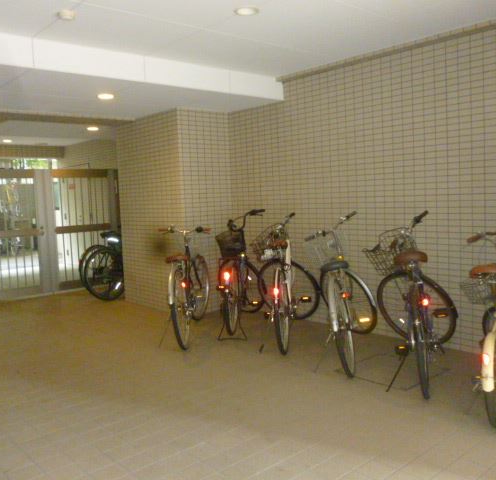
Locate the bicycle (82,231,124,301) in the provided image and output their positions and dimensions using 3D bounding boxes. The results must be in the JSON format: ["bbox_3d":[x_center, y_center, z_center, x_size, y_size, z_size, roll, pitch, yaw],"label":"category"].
[{"bbox_3d":[-1.569,0.236,7.292,0.560,1.040,1.750,1,6,36],"label":"bicycle"}]

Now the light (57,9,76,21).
[{"bbox_3d":[-1.117,-1.388,3.187,0.110,0.040,0.110,-7,7,-42],"label":"light"}]

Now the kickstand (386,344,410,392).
[{"bbox_3d":[0.990,0.849,3.394,0.170,0.310,0.080,-1,6,19],"label":"kickstand"}]

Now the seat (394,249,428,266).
[{"bbox_3d":[1.109,0.125,3.446,0.210,0.105,0.260,-4,5,19],"label":"seat"}]

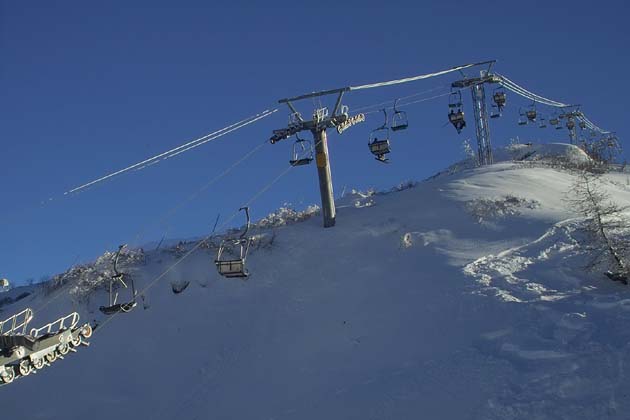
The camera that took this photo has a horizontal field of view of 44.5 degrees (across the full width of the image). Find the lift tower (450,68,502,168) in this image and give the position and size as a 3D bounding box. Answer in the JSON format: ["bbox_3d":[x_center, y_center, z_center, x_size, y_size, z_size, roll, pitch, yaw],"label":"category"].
[{"bbox_3d":[15.237,-8.786,71.091,4.700,9.500,4.000,-4,2,26],"label":"lift tower"}]

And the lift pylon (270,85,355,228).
[{"bbox_3d":[0.310,-2.563,39.926,4.700,7.000,3.800,-4,2,26],"label":"lift pylon"}]

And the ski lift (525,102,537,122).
[{"bbox_3d":[23.790,-10.879,84.600,1.200,2.400,0.950,-4,-10,26],"label":"ski lift"}]

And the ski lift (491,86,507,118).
[{"bbox_3d":[16.968,-10.098,71.000,1.250,2.700,1.000,-4,-10,26],"label":"ski lift"}]

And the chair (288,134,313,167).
[{"bbox_3d":[-0.771,-3.552,42.400,1.200,2.400,0.800,-4,-10,26],"label":"chair"}]

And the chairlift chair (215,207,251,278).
[{"bbox_3d":[-3.054,1.203,28.500,1.200,2.550,0.800,-4,-10,26],"label":"chairlift chair"}]

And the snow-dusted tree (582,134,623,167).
[{"bbox_3d":[33.608,-7.014,90.000,3.900,3.600,3.700,0,-9,0],"label":"snow-dusted tree"}]

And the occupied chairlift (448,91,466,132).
[{"bbox_3d":[10.550,-7.378,56.800,1.200,2.800,1.000,-4,-10,26],"label":"occupied chairlift"}]

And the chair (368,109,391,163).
[{"bbox_3d":[3.580,-4.158,42.400,1.200,2.750,0.950,-4,-10,26],"label":"chair"}]

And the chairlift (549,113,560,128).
[{"bbox_3d":[30.705,-11.962,98.500,1.200,2.350,0.850,-4,-10,26],"label":"chairlift"}]

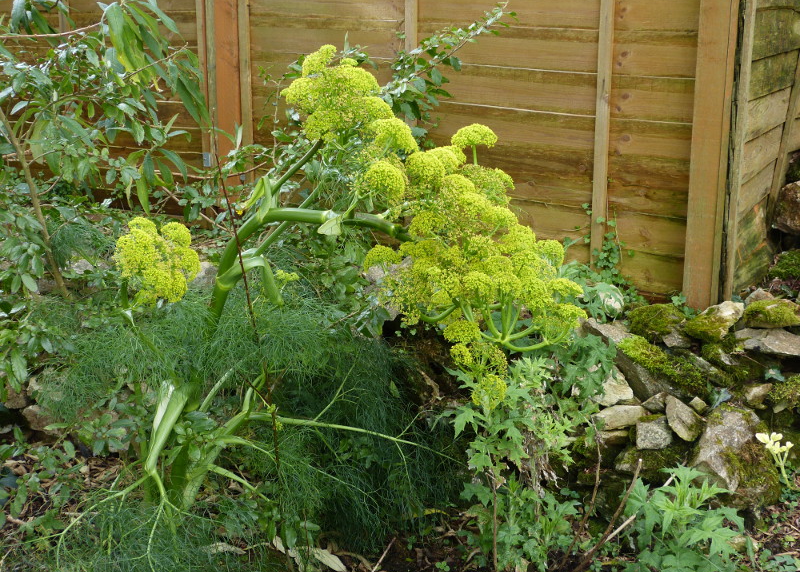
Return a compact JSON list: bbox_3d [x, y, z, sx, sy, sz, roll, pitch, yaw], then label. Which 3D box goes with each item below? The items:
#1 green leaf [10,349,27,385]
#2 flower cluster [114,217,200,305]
[{"bbox_3d":[-1.009,0.213,3.300,0.040,0.100,0.030,-17,17,-17],"label":"green leaf"},{"bbox_3d":[-0.544,-0.057,2.800,0.190,0.190,0.170,-3,17,-11],"label":"flower cluster"}]

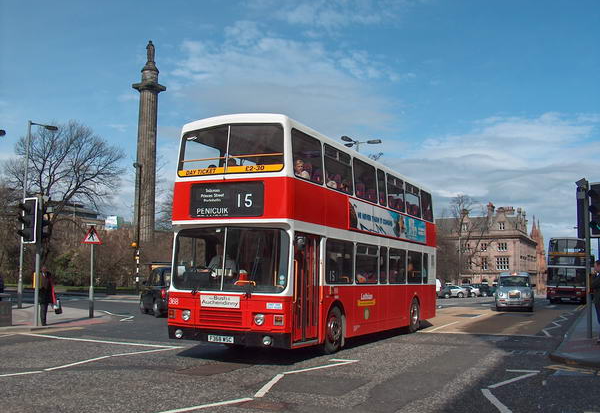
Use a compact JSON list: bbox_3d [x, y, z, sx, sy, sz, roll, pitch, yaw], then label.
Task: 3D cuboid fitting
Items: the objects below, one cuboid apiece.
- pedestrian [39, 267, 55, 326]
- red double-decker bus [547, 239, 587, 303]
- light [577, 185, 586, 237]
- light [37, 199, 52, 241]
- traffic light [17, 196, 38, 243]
[{"bbox_3d":[-7.168,2.535,18.191,0.500,1.690,0.380,-1,-7,20],"label":"pedestrian"},{"bbox_3d":[19.226,4.688,46.319,2.500,4.350,9.800,-2,-7,23],"label":"red double-decker bus"},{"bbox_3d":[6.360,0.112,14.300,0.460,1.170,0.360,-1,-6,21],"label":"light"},{"bbox_3d":[-7.163,0.365,18.000,0.420,1.150,0.400,4,-7,-25],"label":"light"},{"bbox_3d":[-7.004,0.360,16.500,0.500,1.170,0.380,-3,-6,30],"label":"traffic light"}]

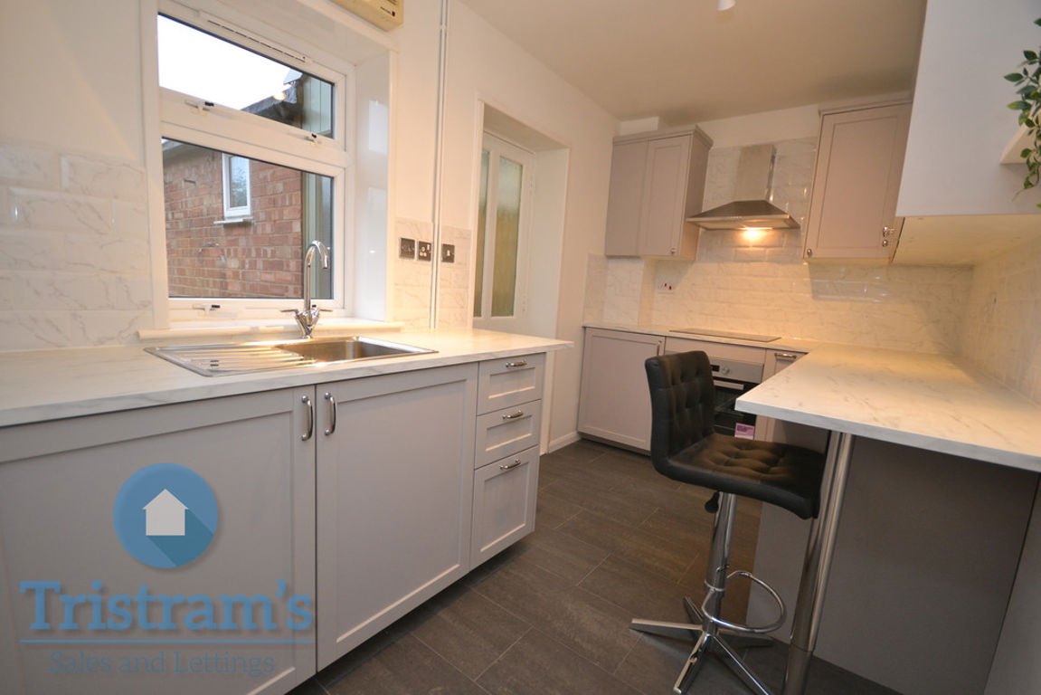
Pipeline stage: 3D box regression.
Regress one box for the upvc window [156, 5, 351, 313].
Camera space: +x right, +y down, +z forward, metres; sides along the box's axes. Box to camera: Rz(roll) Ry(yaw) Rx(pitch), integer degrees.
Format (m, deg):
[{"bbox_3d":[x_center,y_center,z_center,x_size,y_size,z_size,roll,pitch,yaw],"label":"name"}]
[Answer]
[{"bbox_3d":[-1.057,-0.691,1.762,0.080,1.135,0.800,9,10,38],"label":"upvc window"}]

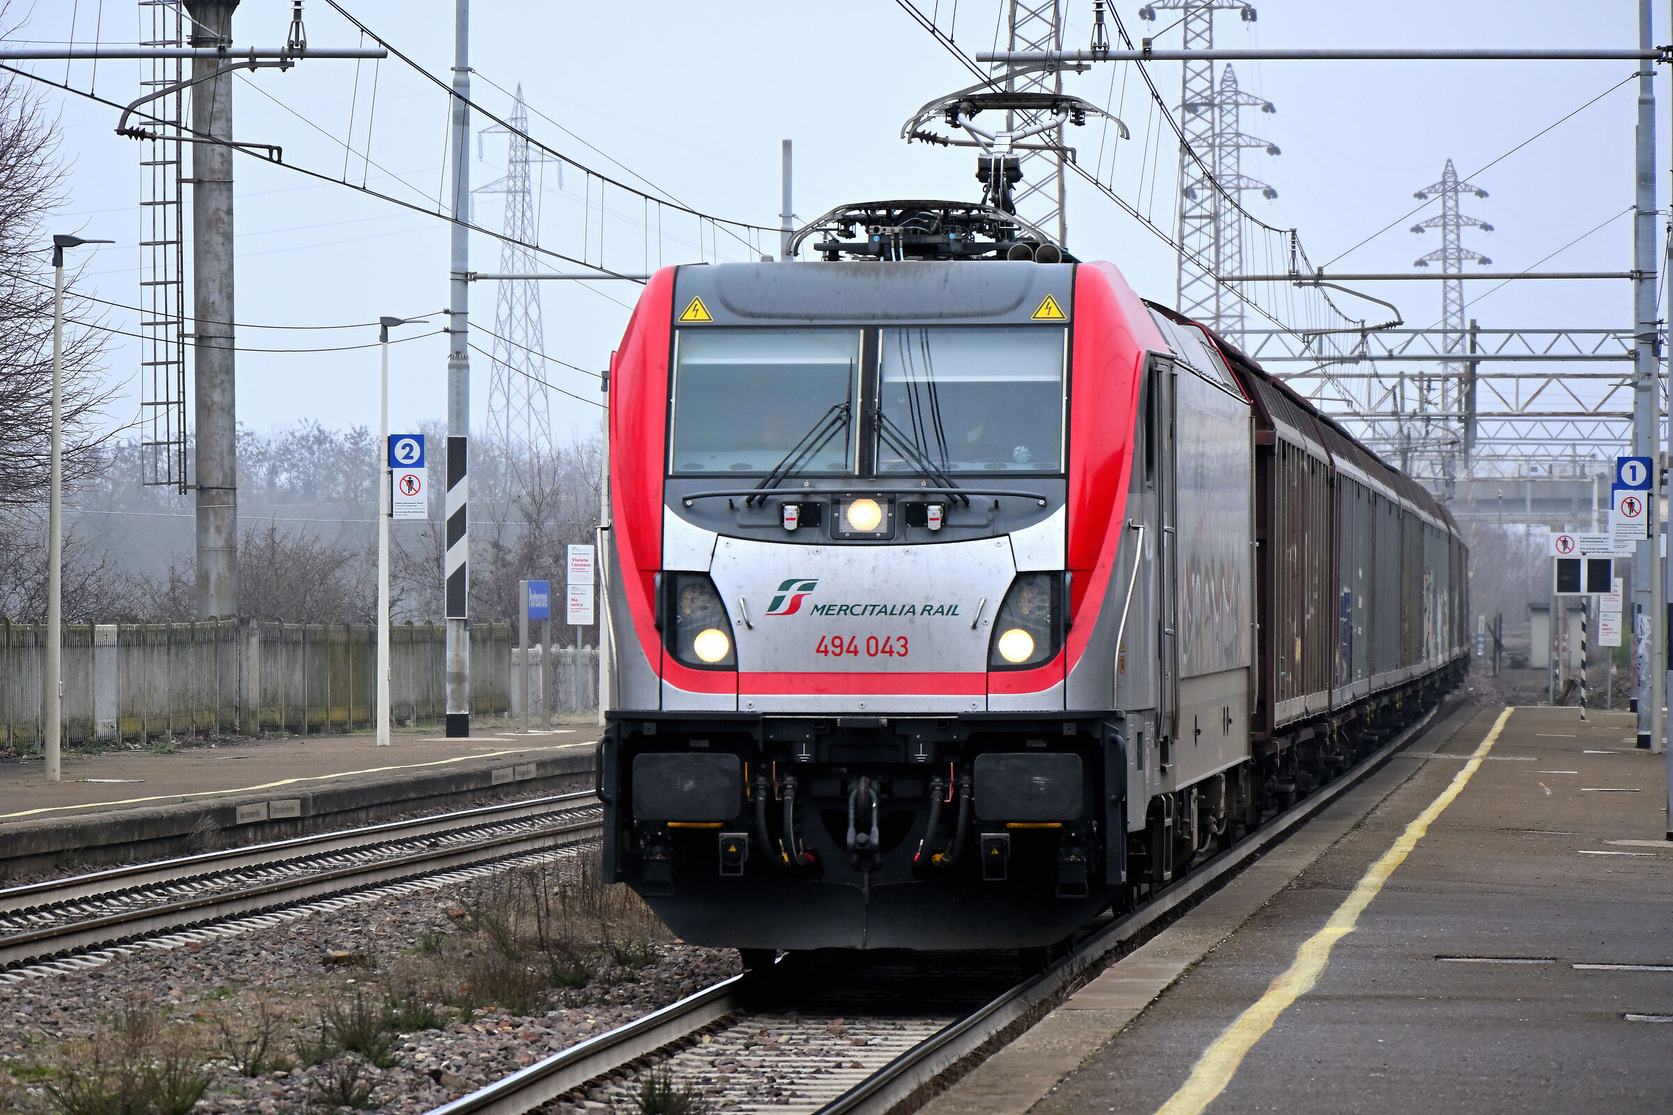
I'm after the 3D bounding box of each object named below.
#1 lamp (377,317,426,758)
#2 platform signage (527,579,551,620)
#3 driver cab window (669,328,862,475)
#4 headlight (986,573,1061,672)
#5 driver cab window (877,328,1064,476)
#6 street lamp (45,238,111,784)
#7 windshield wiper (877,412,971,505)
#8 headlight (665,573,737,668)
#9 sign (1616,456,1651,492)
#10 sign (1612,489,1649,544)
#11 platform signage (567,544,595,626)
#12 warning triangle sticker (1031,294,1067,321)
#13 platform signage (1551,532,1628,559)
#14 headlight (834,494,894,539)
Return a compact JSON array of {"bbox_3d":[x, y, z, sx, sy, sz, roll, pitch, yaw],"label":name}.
[{"bbox_3d":[-5.048,-0.305,113.700,0.600,5.000,0.250,0,0,5],"label":"lamp"},{"bbox_3d":[-3.958,0.566,130.000,0.060,0.510,2.500,0,0,5],"label":"platform signage"},{"bbox_3d":[-0.367,-0.810,50.800,1.000,0.820,0.060,0,-22,4],"label":"driver cab window"},{"bbox_3d":[0.979,0.330,50.750,0.390,0.515,0.200,0,-6,0],"label":"headlight"},{"bbox_3d":[0.703,-0.816,50.720,1.000,0.830,0.060,0,-22,4],"label":"driver cab window"},{"bbox_3d":[-6.927,-0.447,89.400,0.620,5.000,0.250,0,0,5],"label":"street lamp"},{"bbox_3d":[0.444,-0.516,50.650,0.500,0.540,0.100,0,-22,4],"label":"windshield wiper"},{"bbox_3d":[-0.703,0.328,50.500,0.370,0.490,0.160,0,0,4],"label":"headlight"},{"bbox_3d":[9.428,-0.986,115.300,0.400,0.400,0.040,0,0,4],"label":"sign"},{"bbox_3d":[9.531,-0.498,117.000,0.400,0.600,0.040,0,0,4],"label":"sign"},{"bbox_3d":[-3.909,0.427,149.500,0.400,1.220,0.040,0,0,4],"label":"platform signage"},{"bbox_3d":[1.118,-1.314,51.250,0.188,0.163,0.010,0,-28,2],"label":"warning triangle sticker"},{"bbox_3d":[12.917,-0.208,167.000,1.400,0.400,0.040,0,0,4],"label":"platform signage"},{"bbox_3d":[0.143,-0.211,50.900,0.305,0.235,0.120,0,0,4],"label":"headlight"}]

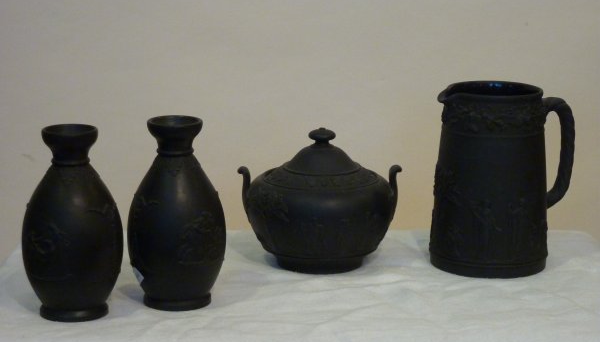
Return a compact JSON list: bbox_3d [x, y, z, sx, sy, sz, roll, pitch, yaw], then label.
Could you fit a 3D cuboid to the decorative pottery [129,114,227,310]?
[{"bbox_3d":[-0.096,0.032,1.288,0.075,0.143,0.075,0,11,0],"label":"decorative pottery"}]

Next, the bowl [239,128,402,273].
[{"bbox_3d":[0.017,0.022,1.412,0.139,0.117,0.124,0,11,2],"label":"bowl"}]

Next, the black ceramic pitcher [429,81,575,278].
[{"bbox_3d":[0.172,0.005,1.408,0.125,0.152,0.101,-2,11,-12],"label":"black ceramic pitcher"}]

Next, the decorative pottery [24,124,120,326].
[{"bbox_3d":[-0.173,0.039,1.265,0.076,0.142,0.076,0,11,0],"label":"decorative pottery"}]

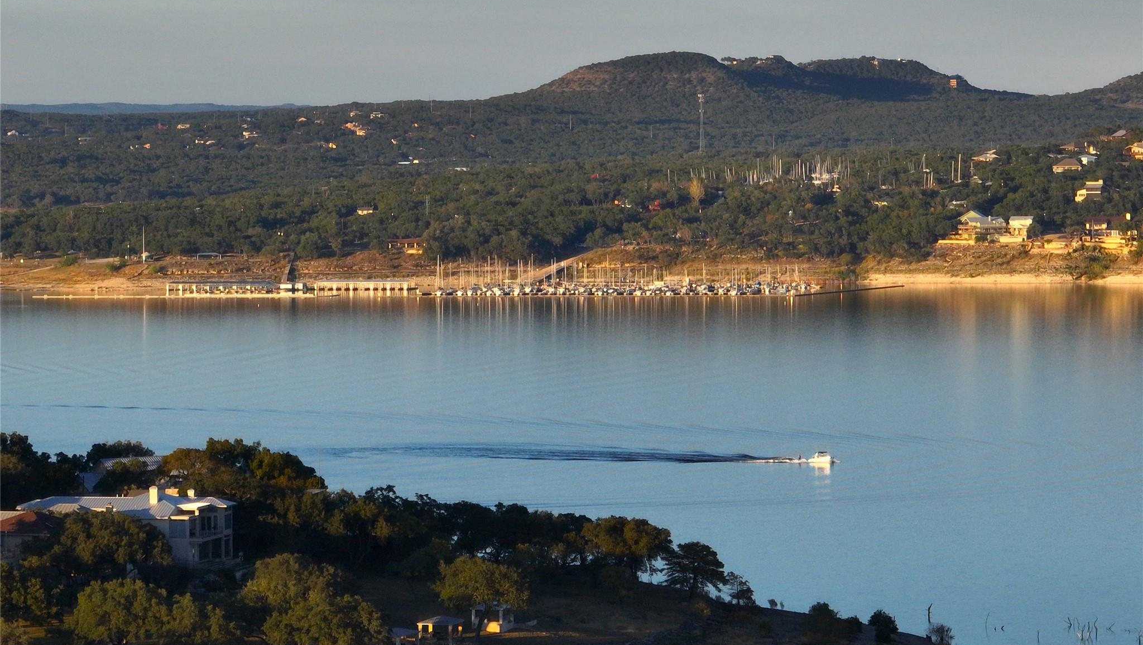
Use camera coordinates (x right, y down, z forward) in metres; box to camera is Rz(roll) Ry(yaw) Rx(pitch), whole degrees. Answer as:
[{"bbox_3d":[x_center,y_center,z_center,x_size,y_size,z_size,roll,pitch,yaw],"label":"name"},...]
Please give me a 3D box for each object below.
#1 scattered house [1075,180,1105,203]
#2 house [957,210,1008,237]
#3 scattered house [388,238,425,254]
[{"bbox_3d":[240.850,-60.990,2470.000,12.200,10.400,10.000,0,2,11],"label":"scattered house"},{"bbox_3d":[180.810,-43.630,2340.000,19.800,12.100,14.500,0,2,11],"label":"house"},{"bbox_3d":[-71.160,-33.080,2290.000,15.000,7.100,9.000,0,2,5],"label":"scattered house"}]

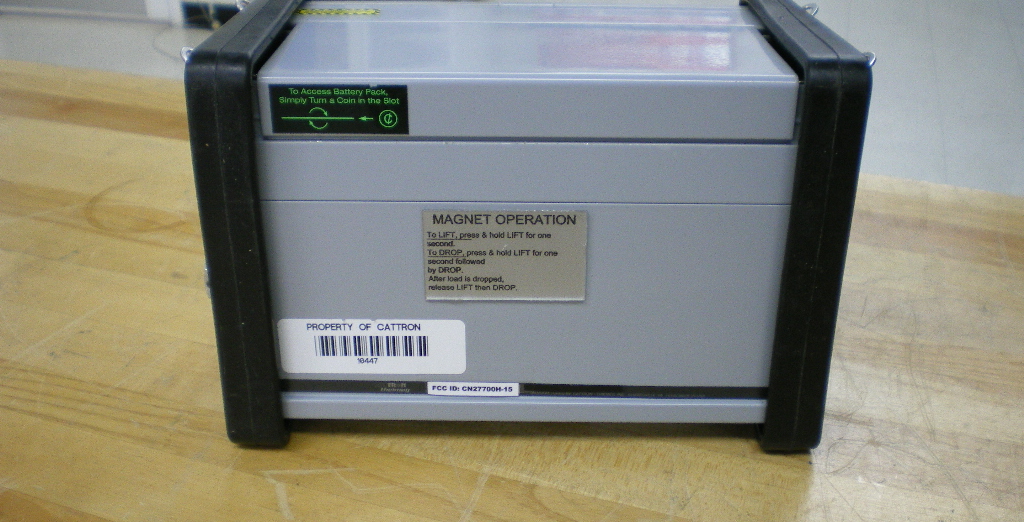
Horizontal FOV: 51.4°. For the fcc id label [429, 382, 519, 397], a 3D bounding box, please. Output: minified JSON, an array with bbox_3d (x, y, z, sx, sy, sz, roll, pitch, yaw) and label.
[{"bbox_3d":[-0.016,0.054,0.446,0.038,0.006,0.001,0,24,0],"label":"fcc id label"}]

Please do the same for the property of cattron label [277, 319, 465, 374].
[{"bbox_3d":[-0.057,0.036,0.438,0.076,0.025,0.001,0,24,0],"label":"property of cattron label"}]

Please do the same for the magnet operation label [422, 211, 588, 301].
[{"bbox_3d":[-0.003,-0.002,0.421,0.064,0.038,0.002,0,24,0],"label":"magnet operation label"}]

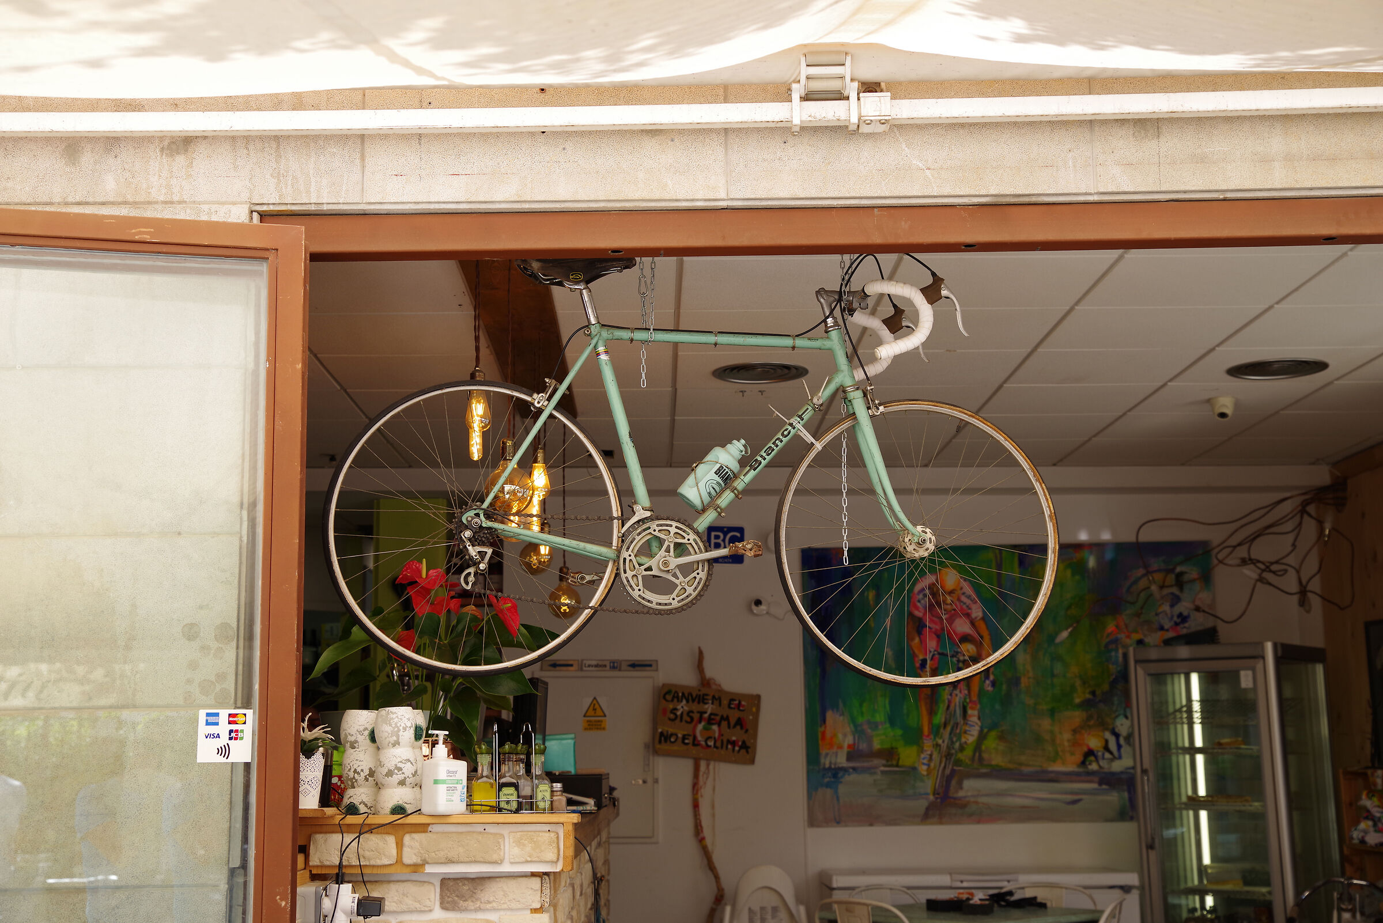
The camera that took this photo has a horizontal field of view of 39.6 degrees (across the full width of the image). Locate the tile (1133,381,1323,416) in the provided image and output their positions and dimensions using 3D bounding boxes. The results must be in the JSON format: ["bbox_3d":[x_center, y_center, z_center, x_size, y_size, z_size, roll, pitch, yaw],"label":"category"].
[{"bbox_3d":[2.025,-0.248,7.298,0.595,0.020,0.595,-1,-9,-1],"label":"tile"}]

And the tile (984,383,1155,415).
[{"bbox_3d":[1.425,-0.243,7.285,0.595,0.020,0.595,-1,-9,-1],"label":"tile"}]

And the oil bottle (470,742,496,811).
[{"bbox_3d":[-0.432,0.660,3.989,0.049,0.148,0.049,0,-9,-1],"label":"oil bottle"}]

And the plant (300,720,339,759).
[{"bbox_3d":[-0.891,0.651,4.520,0.125,0.100,0.110,-1,-9,-1],"label":"plant"}]

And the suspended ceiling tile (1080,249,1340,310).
[{"bbox_3d":[1.464,-0.523,5.507,0.595,0.020,0.595,-1,-9,-1],"label":"suspended ceiling tile"}]

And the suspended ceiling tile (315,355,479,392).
[{"bbox_3d":[-0.953,-0.314,6.656,0.600,0.018,0.600,0,-9,-1],"label":"suspended ceiling tile"}]

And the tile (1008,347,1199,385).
[{"bbox_3d":[1.438,-0.336,6.692,0.595,0.020,0.595,-1,-9,-1],"label":"tile"}]

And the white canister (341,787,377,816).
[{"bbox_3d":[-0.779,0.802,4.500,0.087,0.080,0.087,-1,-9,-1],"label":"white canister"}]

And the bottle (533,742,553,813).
[{"bbox_3d":[-0.358,0.749,4.550,0.047,0.165,0.047,3,-10,-21],"label":"bottle"}]

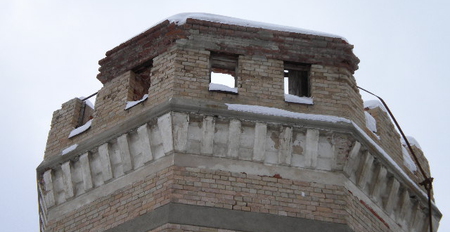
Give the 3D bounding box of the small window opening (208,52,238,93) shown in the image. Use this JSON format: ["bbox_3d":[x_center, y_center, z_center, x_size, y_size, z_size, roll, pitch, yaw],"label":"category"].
[{"bbox_3d":[-0.030,-0.651,15.128,0.495,0.875,0.320,7,-41,-5],"label":"small window opening"}]

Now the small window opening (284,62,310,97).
[{"bbox_3d":[1.237,-0.499,15.240,0.486,0.875,0.320,7,-41,-5],"label":"small window opening"}]

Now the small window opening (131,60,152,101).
[{"bbox_3d":[-1.385,-0.467,15.415,0.508,0.875,0.320,-25,-47,28],"label":"small window opening"}]

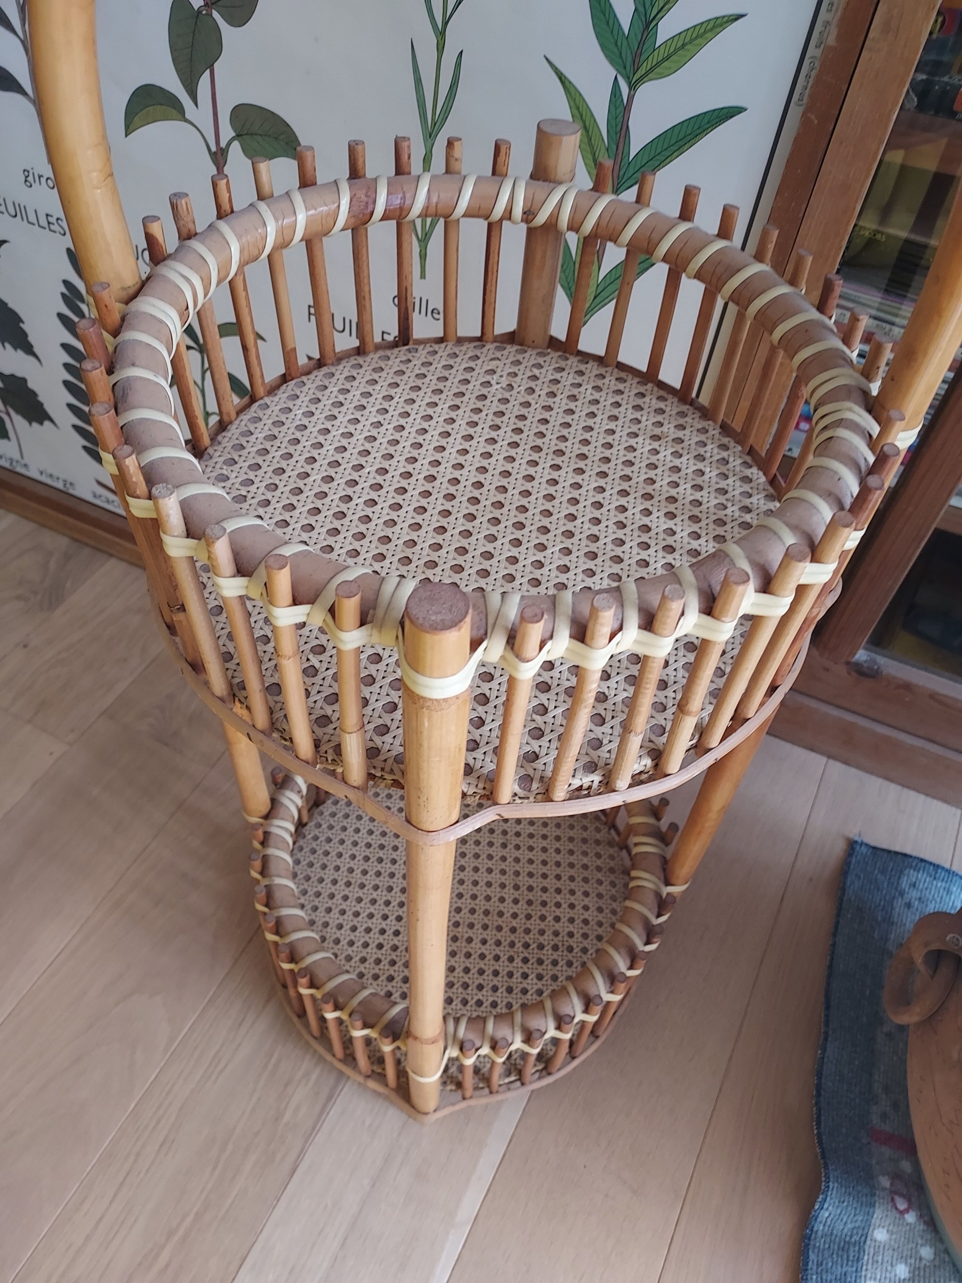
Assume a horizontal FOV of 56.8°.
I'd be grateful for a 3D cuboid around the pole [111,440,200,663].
[{"bbox_3d":[-0.125,-0.028,0.351,0.008,0.121,0.008,-29,59,-24],"label":"pole"}]

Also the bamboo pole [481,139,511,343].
[{"bbox_3d":[0.009,-0.229,0.525,0.008,0.121,0.008,3,50,-2],"label":"bamboo pole"}]

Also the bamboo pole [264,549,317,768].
[{"bbox_3d":[-0.067,0.014,0.321,0.007,0.121,0.007,23,53,14],"label":"bamboo pole"}]

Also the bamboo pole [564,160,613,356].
[{"bbox_3d":[0.062,-0.217,0.519,0.008,0.121,0.008,18,53,9],"label":"bamboo pole"}]

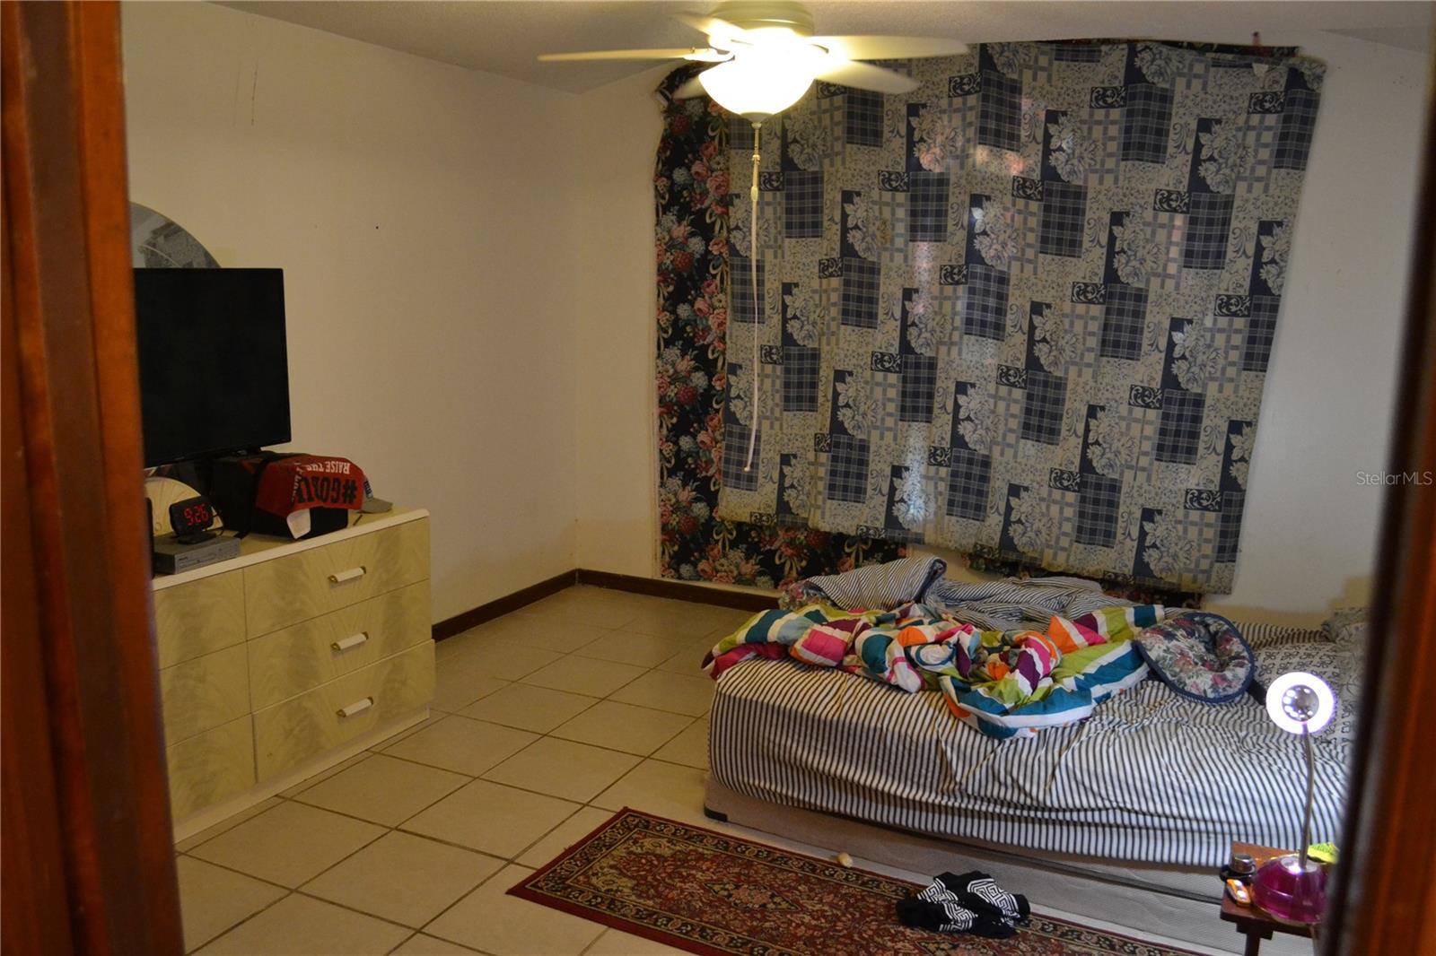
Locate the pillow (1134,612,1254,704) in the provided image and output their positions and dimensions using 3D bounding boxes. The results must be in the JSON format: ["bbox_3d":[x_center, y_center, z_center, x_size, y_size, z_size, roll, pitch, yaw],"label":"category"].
[{"bbox_3d":[1.264,0.482,2.858,0.340,0.130,0.290,6,55,25],"label":"pillow"}]

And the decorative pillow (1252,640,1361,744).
[{"bbox_3d":[1.687,0.531,2.858,0.460,0.160,0.600,6,10,25],"label":"decorative pillow"}]

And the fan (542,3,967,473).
[{"bbox_3d":[0.097,-0.709,2.915,1.160,1.399,1.160,6,10,25],"label":"fan"}]

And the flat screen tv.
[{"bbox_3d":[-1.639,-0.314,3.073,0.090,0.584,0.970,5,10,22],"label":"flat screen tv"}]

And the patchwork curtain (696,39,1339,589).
[{"bbox_3d":[1.096,-0.703,4.573,2.405,2.164,0.100,6,10,25],"label":"patchwork curtain"}]

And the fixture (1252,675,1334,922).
[{"bbox_3d":[1.030,0.540,1.873,0.155,0.411,0.165,7,11,30],"label":"fixture"}]

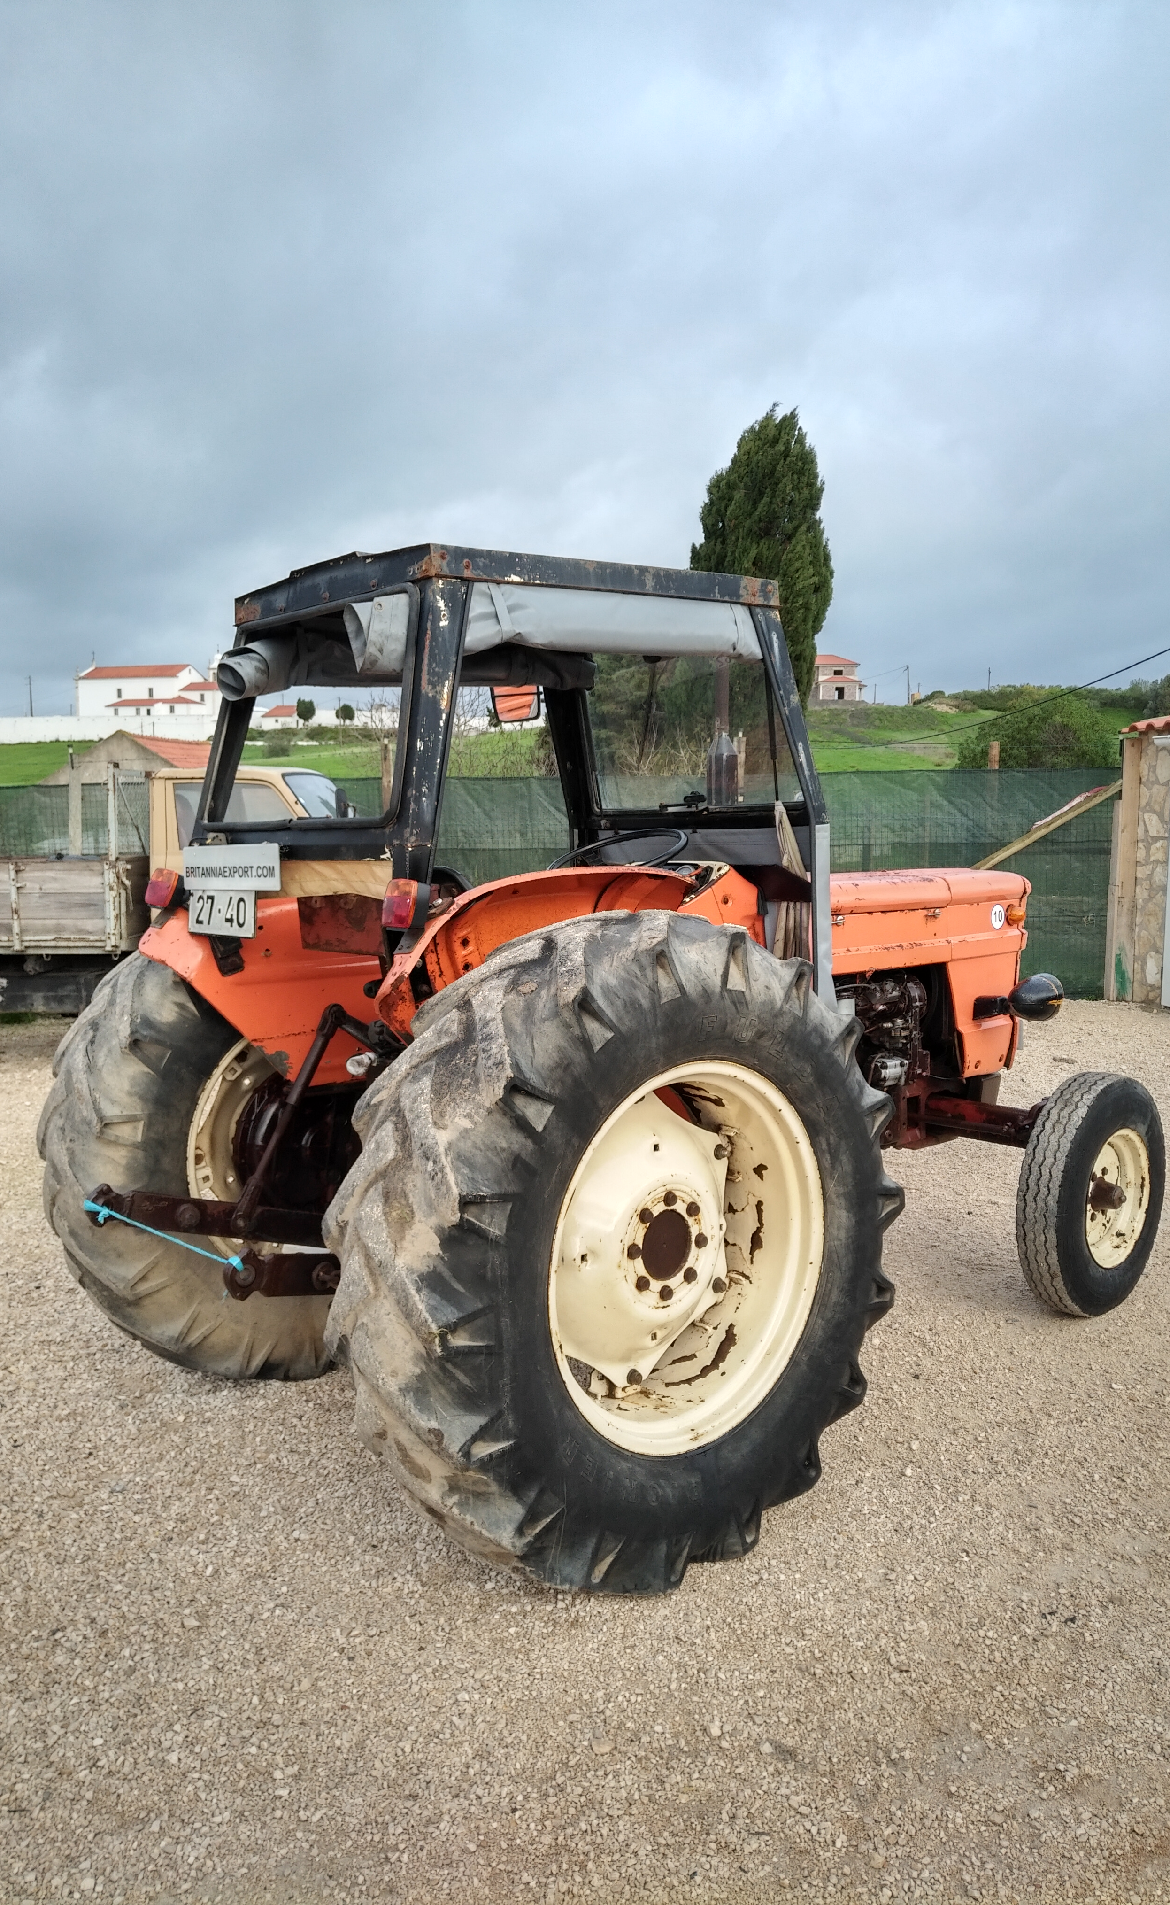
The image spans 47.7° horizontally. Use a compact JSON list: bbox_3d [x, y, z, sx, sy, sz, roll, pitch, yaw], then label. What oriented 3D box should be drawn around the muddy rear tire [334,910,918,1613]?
[{"bbox_3d":[0.123,0.593,2.795,1.390,1.365,0.385,-4,5,-41],"label":"muddy rear tire"}]

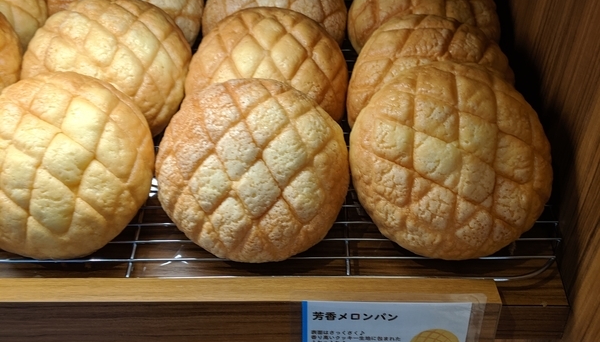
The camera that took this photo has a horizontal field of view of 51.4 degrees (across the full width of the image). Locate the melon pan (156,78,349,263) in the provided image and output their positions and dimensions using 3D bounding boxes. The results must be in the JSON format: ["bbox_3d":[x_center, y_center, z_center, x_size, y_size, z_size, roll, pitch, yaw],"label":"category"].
[{"bbox_3d":[-0.027,-0.004,0.353,0.110,0.052,0.110,0,70,1],"label":"melon pan"}]

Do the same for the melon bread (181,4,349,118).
[{"bbox_3d":[-0.022,-0.060,0.408,0.108,0.051,0.108,0,72,1],"label":"melon bread"}]

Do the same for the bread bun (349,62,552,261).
[{"bbox_3d":[0.085,-0.007,0.346,0.112,0.052,0.112,0,80,1],"label":"bread bun"}]

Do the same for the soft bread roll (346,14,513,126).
[{"bbox_3d":[0.086,-0.058,0.408,0.109,0.052,0.109,0,67,1],"label":"soft bread roll"}]

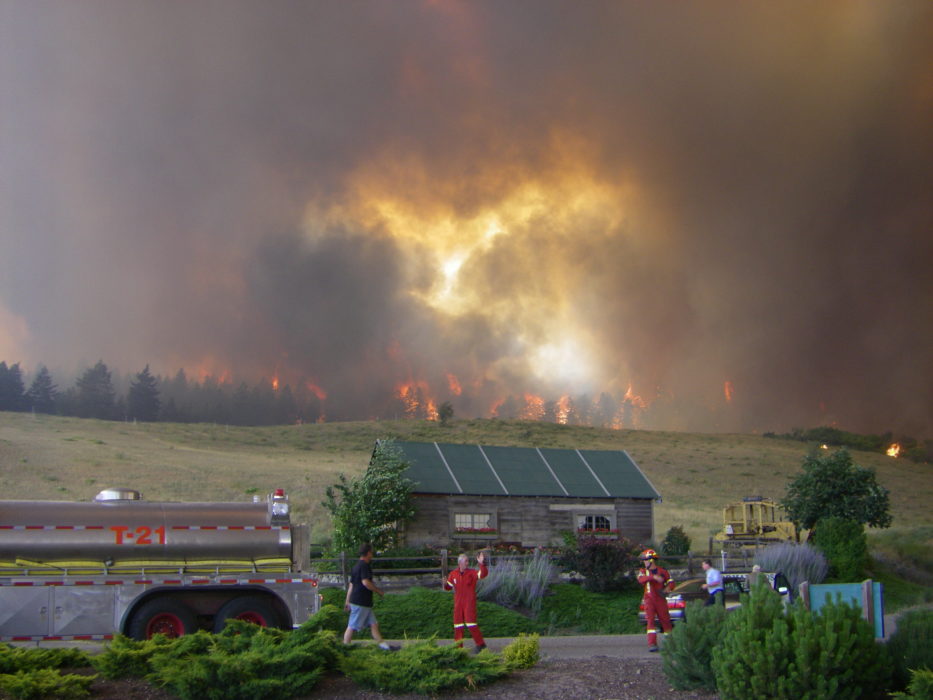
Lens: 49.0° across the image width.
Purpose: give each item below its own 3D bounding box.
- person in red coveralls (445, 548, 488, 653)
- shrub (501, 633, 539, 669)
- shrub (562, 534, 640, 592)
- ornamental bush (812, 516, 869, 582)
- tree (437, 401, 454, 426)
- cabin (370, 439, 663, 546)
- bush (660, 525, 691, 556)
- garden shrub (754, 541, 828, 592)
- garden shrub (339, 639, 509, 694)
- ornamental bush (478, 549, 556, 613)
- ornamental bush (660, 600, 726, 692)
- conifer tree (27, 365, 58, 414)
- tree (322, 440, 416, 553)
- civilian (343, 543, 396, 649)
[{"bbox_3d":[0.000,4.474,18.183,0.780,1.778,0.500,-2,-11,8],"label":"person in red coveralls"},{"bbox_3d":[0.758,4.306,14.651,0.543,0.512,0.550,0,-11,0],"label":"shrub"},{"bbox_3d":[3.381,5.333,25.655,1.953,1.401,1.800,0,-11,0],"label":"shrub"},{"bbox_3d":[10.931,5.820,29.940,1.637,1.883,1.600,0,-11,0],"label":"ornamental bush"},{"bbox_3d":[-3.075,9.295,150.000,2.636,3.829,2.636,0,-11,0],"label":"tree"},{"bbox_3d":[1.473,5.332,36.261,9.695,3.891,4.599,5,-12,-22],"label":"cabin"},{"bbox_3d":[6.835,6.261,33.500,0.981,1.093,0.981,0,-11,0],"label":"bush"},{"bbox_3d":[8.787,5.882,27.688,2.001,1.441,1.900,0,-11,0],"label":"garden shrub"},{"bbox_3d":[-0.553,4.014,13.180,2.186,0.584,1.800,0,-11,0],"label":"garden shrub"},{"bbox_3d":[1.260,5.677,25.300,1.927,1.519,1.638,0,-11,0],"label":"ornamental bush"},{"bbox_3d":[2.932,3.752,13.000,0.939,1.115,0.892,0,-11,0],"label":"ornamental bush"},{"bbox_3d":[-78.649,7.582,190.000,5.936,9.926,5.936,0,-11,0],"label":"conifer tree"},{"bbox_3d":[-2.869,4.361,30.300,2.781,3.370,2.642,0,-11,0],"label":"tree"},{"bbox_3d":[-1.631,4.207,17.400,0.920,1.797,0.580,2,-11,-8],"label":"civilian"}]

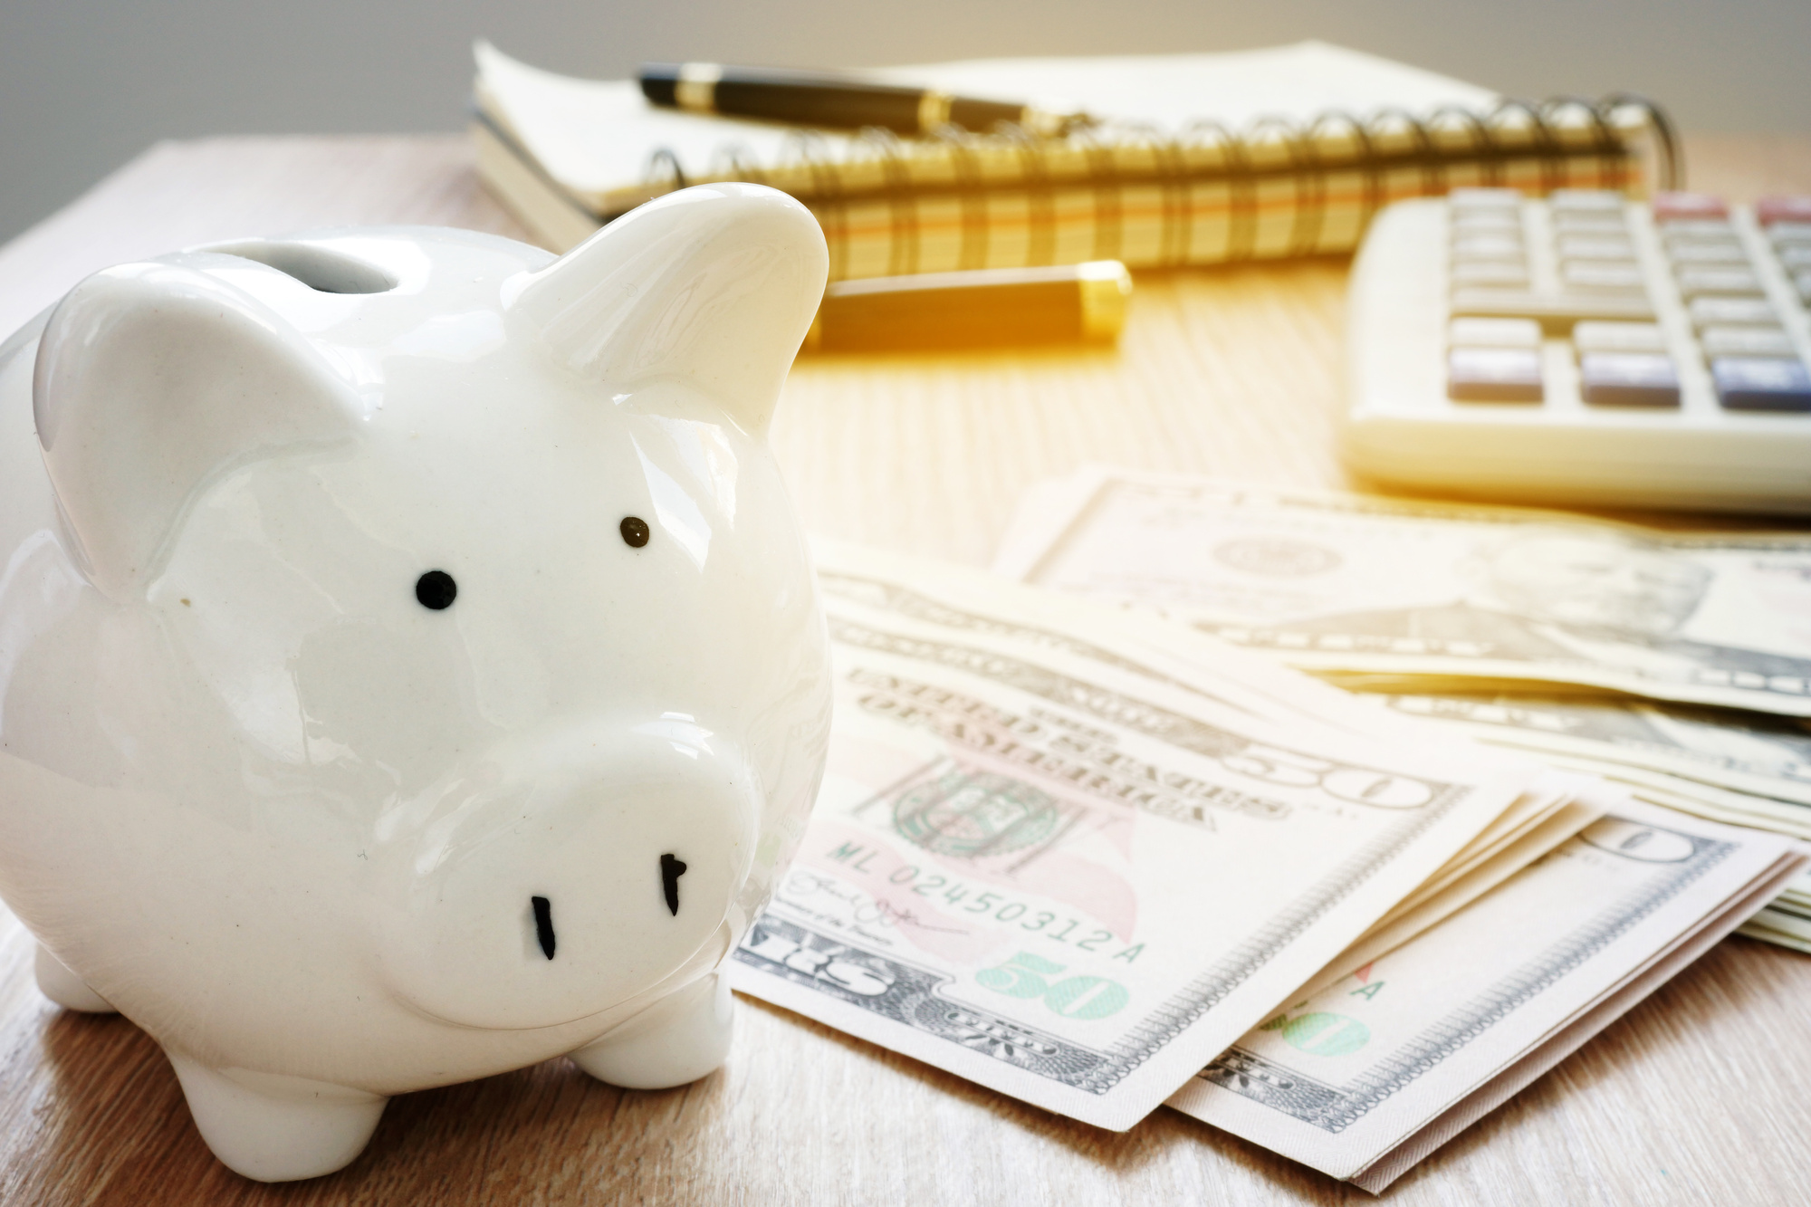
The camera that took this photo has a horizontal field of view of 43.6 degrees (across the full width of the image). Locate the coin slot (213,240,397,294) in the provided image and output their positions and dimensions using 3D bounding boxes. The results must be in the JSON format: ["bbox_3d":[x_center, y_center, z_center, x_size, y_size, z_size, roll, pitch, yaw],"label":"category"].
[{"bbox_3d":[-0.047,-0.025,0.174,0.006,0.005,0.024,-16,27,-33],"label":"coin slot"}]

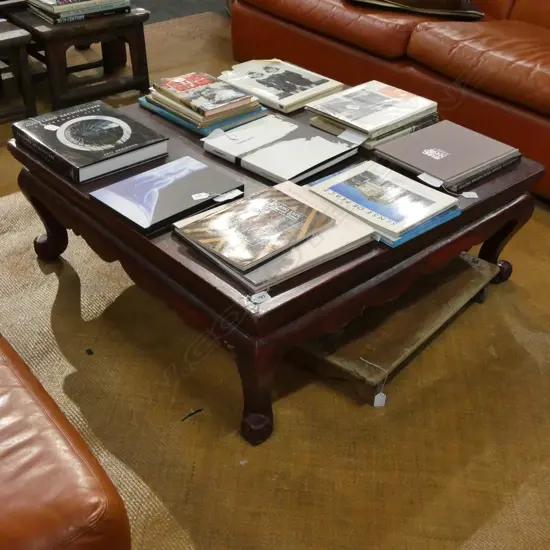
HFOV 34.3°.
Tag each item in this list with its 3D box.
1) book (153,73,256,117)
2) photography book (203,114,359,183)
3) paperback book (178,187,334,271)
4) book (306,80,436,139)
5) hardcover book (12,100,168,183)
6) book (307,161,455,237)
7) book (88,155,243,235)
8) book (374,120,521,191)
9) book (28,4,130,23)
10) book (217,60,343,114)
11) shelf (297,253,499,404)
[{"bbox_3d":[-0.209,-0.522,2.558,0.166,0.016,0.250,-25,42,-34],"label":"book"},{"bbox_3d":[0.014,-0.332,2.334,0.306,0.023,0.268,28,42,35],"label":"photography book"},{"bbox_3d":[-0.038,-0.106,1.974,0.214,0.011,0.277,29,43,36],"label":"paperback book"},{"bbox_3d":[0.274,-0.470,2.507,0.299,0.021,0.233,-28,43,-36],"label":"book"},{"bbox_3d":[-0.492,-0.362,2.381,0.272,0.047,0.326,-25,42,-34],"label":"hardcover book"},{"bbox_3d":[0.255,-0.182,2.090,0.224,0.011,0.271,-28,43,-36],"label":"book"},{"bbox_3d":[-0.257,-0.194,2.156,0.301,0.028,0.216,-28,43,-36],"label":"book"},{"bbox_3d":[0.452,-0.316,2.322,0.290,0.023,0.254,-25,41,-33],"label":"book"},{"bbox_3d":[-0.774,-1.057,3.517,0.318,0.025,0.259,-20,39,-29],"label":"book"},{"bbox_3d":[0.019,-0.592,2.774,0.288,0.020,0.263,29,42,35],"label":"book"},{"bbox_3d":[0.323,0.098,2.346,0.266,0.066,0.638,24,40,30],"label":"shelf"}]

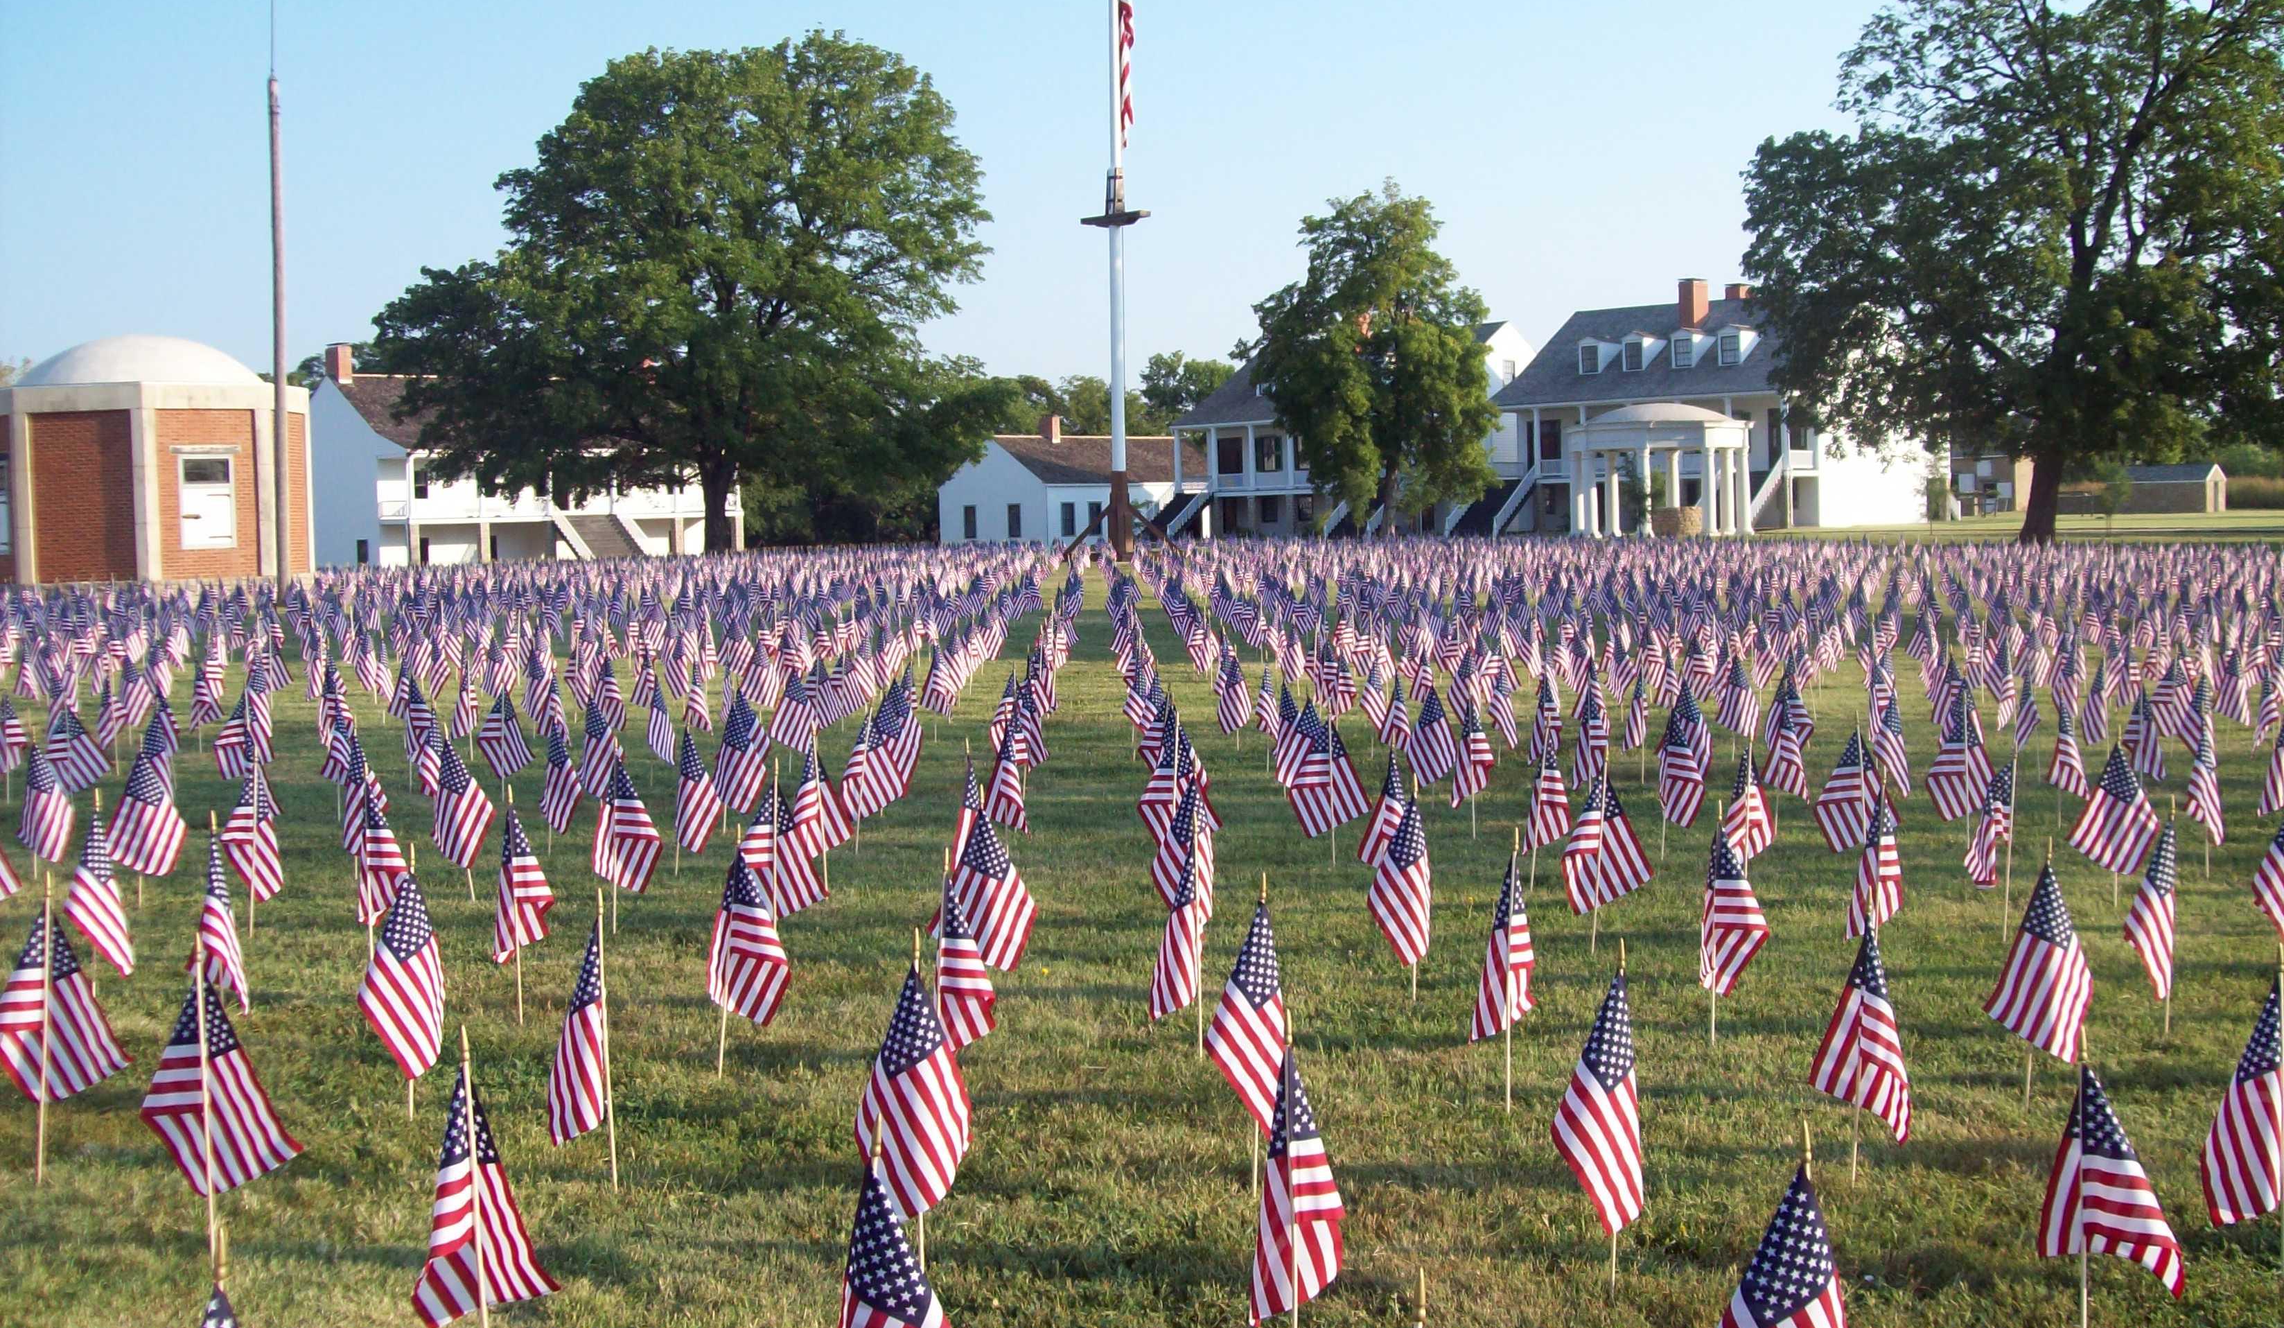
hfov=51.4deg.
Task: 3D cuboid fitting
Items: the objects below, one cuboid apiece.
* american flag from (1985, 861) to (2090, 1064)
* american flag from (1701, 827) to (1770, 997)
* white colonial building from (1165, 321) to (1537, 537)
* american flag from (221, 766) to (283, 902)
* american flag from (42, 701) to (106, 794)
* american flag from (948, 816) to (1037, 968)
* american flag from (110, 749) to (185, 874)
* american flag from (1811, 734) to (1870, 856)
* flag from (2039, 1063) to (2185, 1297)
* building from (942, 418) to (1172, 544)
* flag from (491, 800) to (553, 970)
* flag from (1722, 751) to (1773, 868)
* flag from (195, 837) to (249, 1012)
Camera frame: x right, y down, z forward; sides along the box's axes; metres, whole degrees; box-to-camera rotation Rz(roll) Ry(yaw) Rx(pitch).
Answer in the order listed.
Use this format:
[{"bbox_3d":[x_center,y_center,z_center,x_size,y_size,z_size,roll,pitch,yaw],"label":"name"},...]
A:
[{"bbox_3d":[2.241,0.748,5.944,0.256,0.499,0.150,1,4,11],"label":"american flag"},{"bbox_3d":[1.695,0.708,6.784,0.188,0.474,0.140,0,4,7],"label":"american flag"},{"bbox_3d":[11.038,-10.816,111.257,15.000,9.800,13.000,3,5,43],"label":"white colonial building"},{"bbox_3d":[-3.306,0.633,8.820,0.232,0.503,0.140,-2,4,-21],"label":"american flag"},{"bbox_3d":[-5.440,0.436,12.100,0.320,0.460,0.150,-2,4,-15],"label":"american flag"},{"bbox_3d":[-0.460,0.702,7.244,0.261,0.473,0.140,-1,4,-4],"label":"american flag"},{"bbox_3d":[-3.956,0.593,9.455,0.305,0.497,0.140,-3,5,-23],"label":"american flag"},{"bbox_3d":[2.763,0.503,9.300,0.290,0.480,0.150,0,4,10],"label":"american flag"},{"bbox_3d":[1.653,0.879,4.050,0.249,0.399,0.140,1,4,22],"label":"flag"},{"bbox_3d":[-2.700,-9.600,125.000,13.000,6.800,9.500,-4,5,-39],"label":"building"},{"bbox_3d":[-1.828,0.651,7.014,0.179,0.475,0.140,0,4,-7],"label":"flag"},{"bbox_3d":[2.257,0.532,8.850,0.186,0.432,0.140,0,4,14],"label":"flag"},{"bbox_3d":[-2.699,0.764,6.970,0.157,0.508,0.140,-2,4,-21],"label":"flag"}]

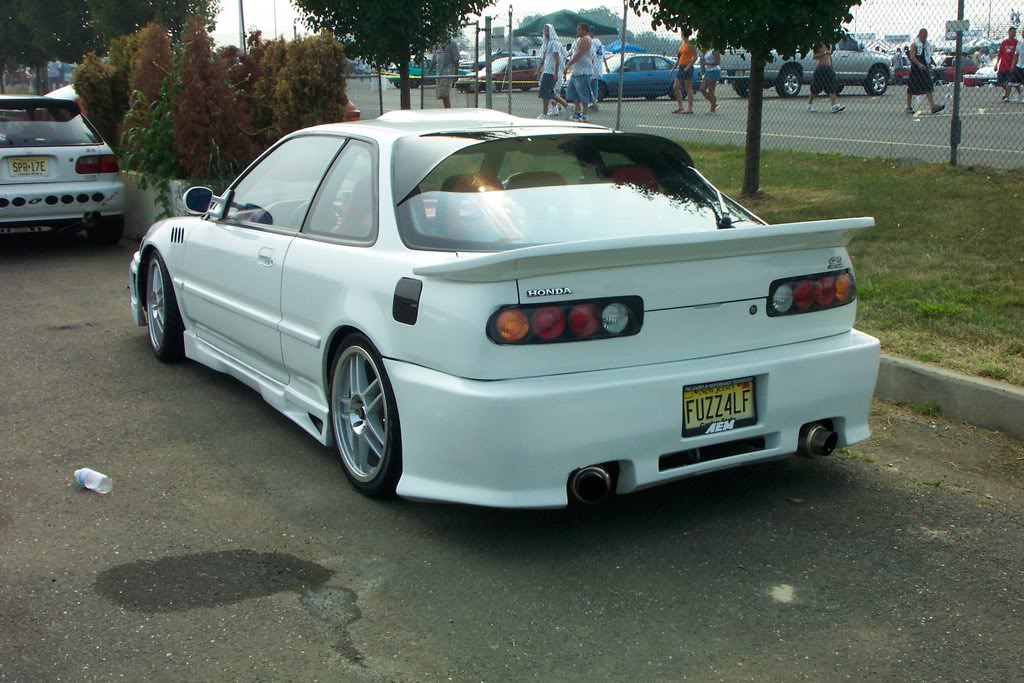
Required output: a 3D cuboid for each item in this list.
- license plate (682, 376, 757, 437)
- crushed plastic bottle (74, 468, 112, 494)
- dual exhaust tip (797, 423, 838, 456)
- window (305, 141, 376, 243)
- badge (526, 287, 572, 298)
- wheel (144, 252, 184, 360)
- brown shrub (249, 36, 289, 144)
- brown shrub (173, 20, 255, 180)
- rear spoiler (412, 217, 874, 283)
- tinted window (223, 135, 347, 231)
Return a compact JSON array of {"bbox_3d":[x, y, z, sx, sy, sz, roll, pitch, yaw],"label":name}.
[{"bbox_3d":[0.667,0.206,4.288,0.309,0.159,0.020,-7,14,-30],"label":"license plate"},{"bbox_3d":[-1.530,0.506,4.868,0.204,0.064,0.066,10,16,40],"label":"crushed plastic bottle"},{"bbox_3d":[1.048,0.334,4.585,0.119,0.119,0.139,-7,14,-30],"label":"dual exhaust tip"},{"bbox_3d":[-0.564,-0.543,4.859,0.060,0.388,0.646,22,-2,-32],"label":"window"},{"bbox_3d":[0.113,-0.147,4.029,0.164,0.027,0.012,-5,13,-22],"label":"badge"},{"bbox_3d":[-1.727,-0.195,6.871,0.214,0.601,0.601,-6,13,-26],"label":"wheel"},{"bbox_3d":[-2.335,-2.302,12.823,0.477,1.242,0.497,-2,12,-5],"label":"brown shrub"},{"bbox_3d":[-2.632,-2.141,11.829,0.746,1.411,0.726,-2,12,-5],"label":"brown shrub"},{"bbox_3d":[0.517,-0.324,4.411,1.610,0.144,0.467,-7,14,-30],"label":"rear spoiler"},{"bbox_3d":[-0.971,-0.653,5.534,0.070,0.437,0.974,19,0,-32],"label":"tinted window"}]

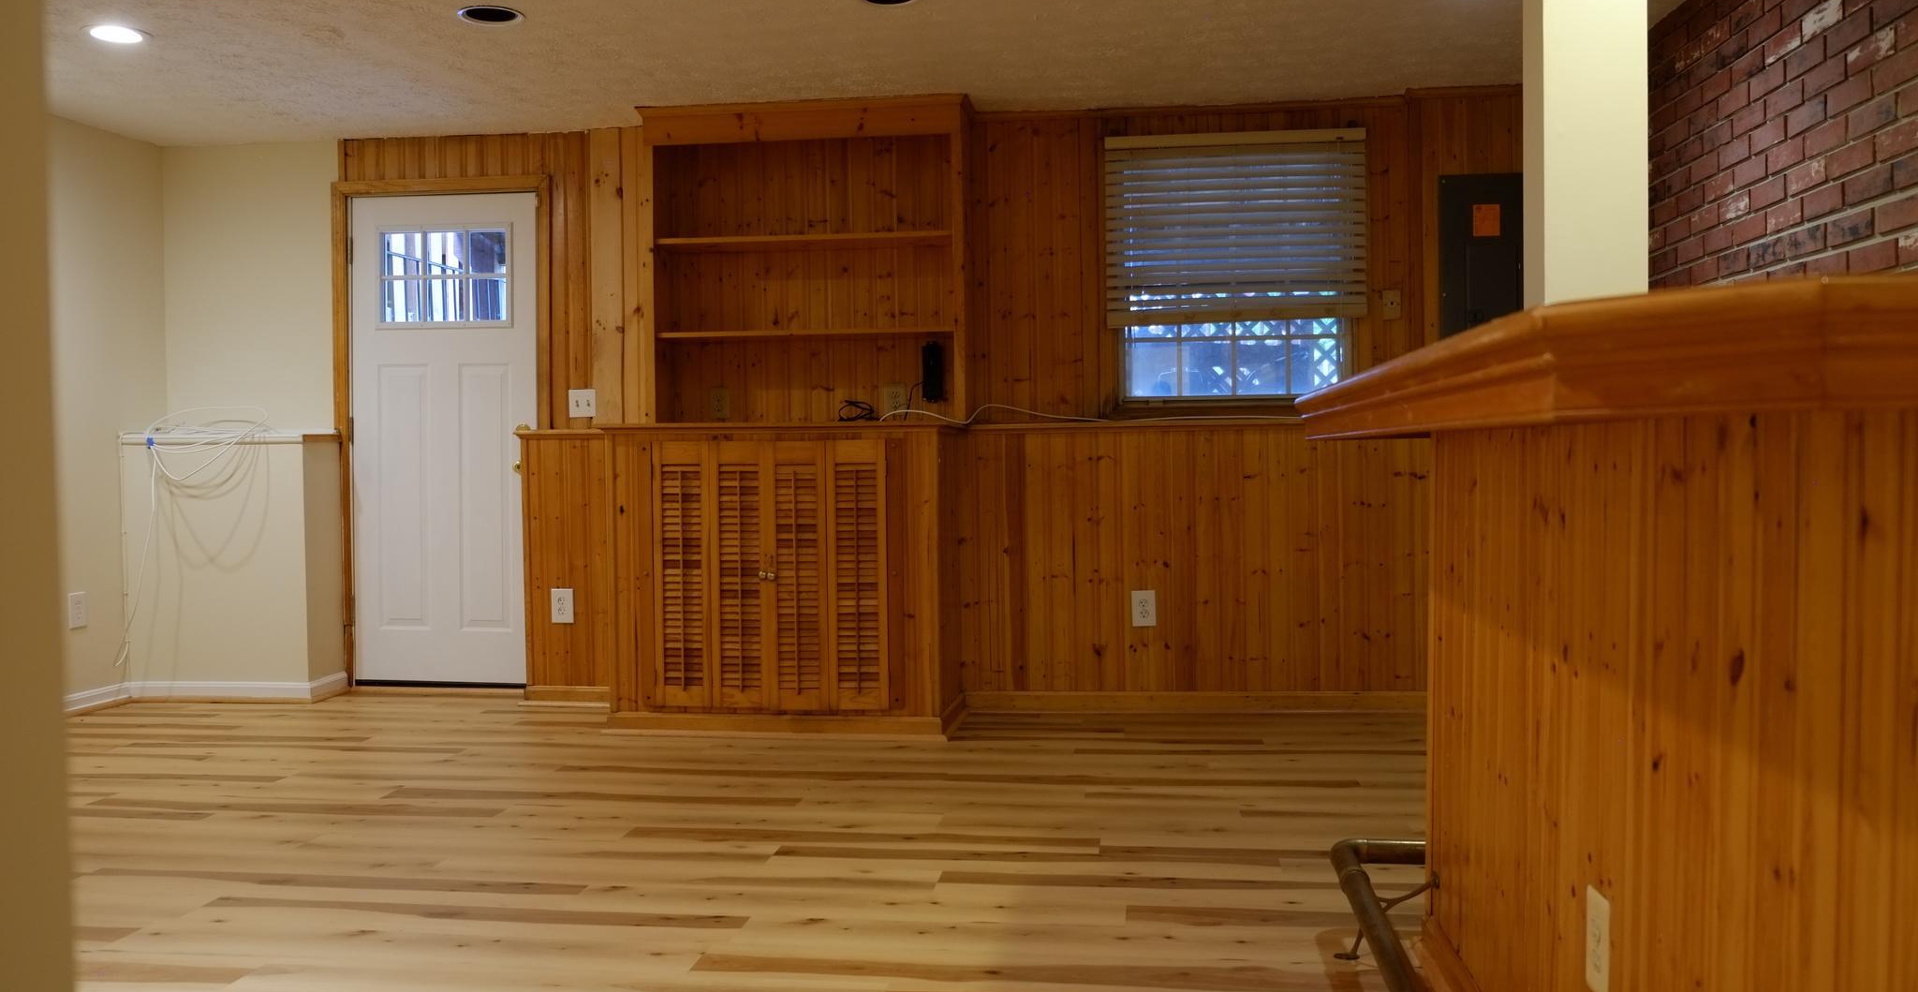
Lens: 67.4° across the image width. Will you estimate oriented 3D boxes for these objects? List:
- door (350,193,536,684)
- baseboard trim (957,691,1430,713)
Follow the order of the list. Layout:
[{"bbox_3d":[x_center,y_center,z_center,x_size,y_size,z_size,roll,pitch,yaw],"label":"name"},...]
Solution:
[{"bbox_3d":[-2.130,-0.229,6.002,0.813,2.030,0.045,0,2,7],"label":"door"},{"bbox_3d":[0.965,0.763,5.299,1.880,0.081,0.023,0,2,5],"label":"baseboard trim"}]

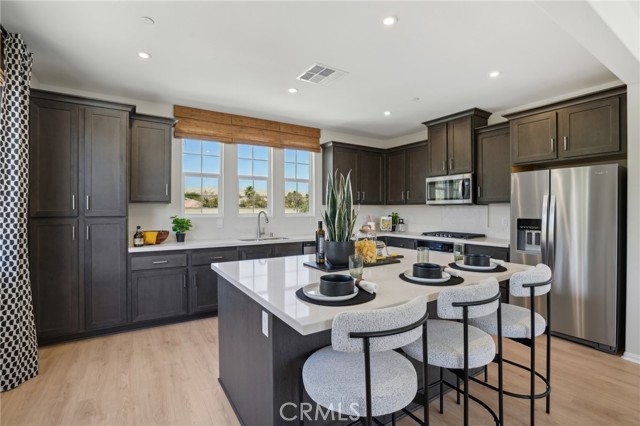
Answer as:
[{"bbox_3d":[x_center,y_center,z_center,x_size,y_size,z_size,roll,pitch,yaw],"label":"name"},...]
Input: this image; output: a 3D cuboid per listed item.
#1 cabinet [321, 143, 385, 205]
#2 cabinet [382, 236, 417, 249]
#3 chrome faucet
[{"bbox_3d":[0.670,-0.675,5.336,1.265,1.056,0.369,0,1,-32],"label":"cabinet"},{"bbox_3d":[1.645,0.852,5.087,0.600,0.880,0.660,0,0,-33],"label":"cabinet"},{"bbox_3d":[-0.857,0.178,4.209,0.115,0.406,0.240,0,0,-33],"label":"chrome faucet"}]

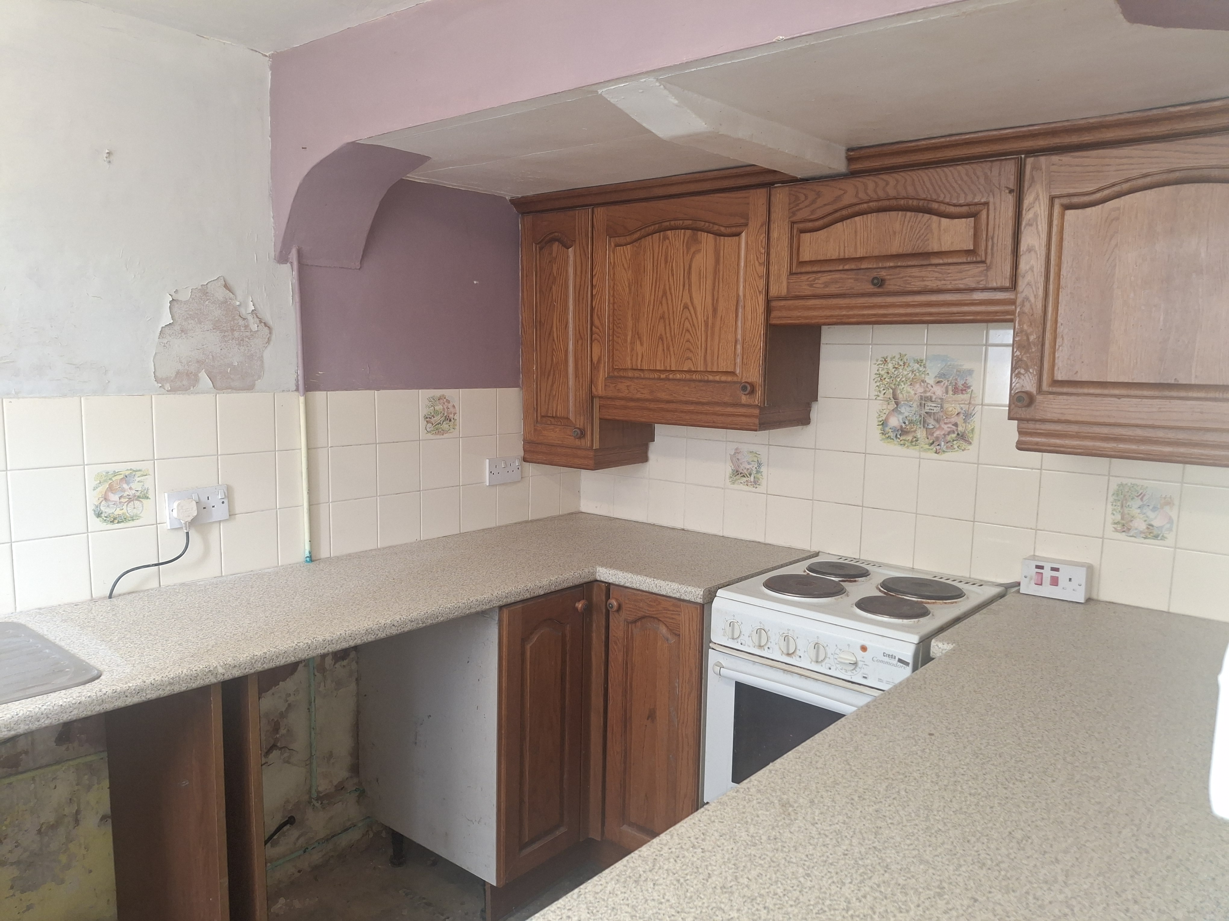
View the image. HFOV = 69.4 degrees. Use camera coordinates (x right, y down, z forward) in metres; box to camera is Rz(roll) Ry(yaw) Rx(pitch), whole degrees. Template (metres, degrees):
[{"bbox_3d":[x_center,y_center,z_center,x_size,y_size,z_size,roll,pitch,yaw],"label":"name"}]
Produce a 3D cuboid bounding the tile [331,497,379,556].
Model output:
[{"bbox_3d":[-0.731,0.183,2.488,0.009,0.148,0.149,7,9,41],"label":"tile"}]

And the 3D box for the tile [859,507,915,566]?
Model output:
[{"bbox_3d":[0.746,0.210,2.422,0.150,0.147,0.008,7,9,40],"label":"tile"}]

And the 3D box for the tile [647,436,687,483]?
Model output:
[{"bbox_3d":[0.178,-0.006,2.915,0.150,0.150,0.010,7,9,39],"label":"tile"}]

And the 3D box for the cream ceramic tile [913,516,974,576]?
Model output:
[{"bbox_3d":[0.862,0.225,2.325,0.150,0.147,0.008,7,9,40],"label":"cream ceramic tile"}]

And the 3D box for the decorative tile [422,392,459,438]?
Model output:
[{"bbox_3d":[-0.526,-0.141,2.674,0.010,0.150,0.150,7,9,40],"label":"decorative tile"}]

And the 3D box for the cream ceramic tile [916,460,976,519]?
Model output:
[{"bbox_3d":[0.865,0.077,2.307,0.150,0.150,0.008,7,9,40],"label":"cream ceramic tile"}]

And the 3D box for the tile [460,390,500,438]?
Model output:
[{"bbox_3d":[-0.427,-0.150,2.783,0.008,0.150,0.150,7,9,40],"label":"tile"}]

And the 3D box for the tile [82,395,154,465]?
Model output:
[{"bbox_3d":[-1.116,-0.069,1.999,0.009,0.149,0.149,7,9,41],"label":"tile"}]

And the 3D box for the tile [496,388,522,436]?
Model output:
[{"bbox_3d":[-0.329,-0.164,2.905,0.010,0.150,0.150,7,9,40],"label":"tile"}]

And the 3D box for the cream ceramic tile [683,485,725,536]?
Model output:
[{"bbox_3d":[0.289,0.157,2.822,0.149,0.147,0.009,7,9,39],"label":"cream ceramic tile"}]

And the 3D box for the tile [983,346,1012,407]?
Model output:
[{"bbox_3d":[1.006,-0.211,2.227,0.150,0.150,0.007,7,9,39],"label":"tile"}]

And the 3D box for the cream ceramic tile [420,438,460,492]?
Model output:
[{"bbox_3d":[-0.536,0.010,2.728,0.010,0.151,0.151,7,9,40],"label":"cream ceramic tile"}]

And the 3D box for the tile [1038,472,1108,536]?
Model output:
[{"bbox_3d":[1.116,0.106,2.166,0.150,0.150,0.007,7,9,39],"label":"tile"}]

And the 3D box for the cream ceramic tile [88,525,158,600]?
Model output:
[{"bbox_3d":[-1.137,0.231,2.057,0.010,0.151,0.151,7,9,40],"label":"cream ceramic tile"}]

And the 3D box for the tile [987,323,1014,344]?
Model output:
[{"bbox_3d":[0.999,-0.360,2.186,0.150,0.150,0.010,7,9,39],"label":"tile"}]

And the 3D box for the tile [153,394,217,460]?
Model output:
[{"bbox_3d":[-1.014,-0.081,2.095,0.008,0.150,0.150,7,9,40],"label":"tile"}]

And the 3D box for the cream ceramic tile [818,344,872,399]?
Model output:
[{"bbox_3d":[0.650,-0.252,2.491,0.150,0.150,0.010,7,9,39],"label":"cream ceramic tile"}]

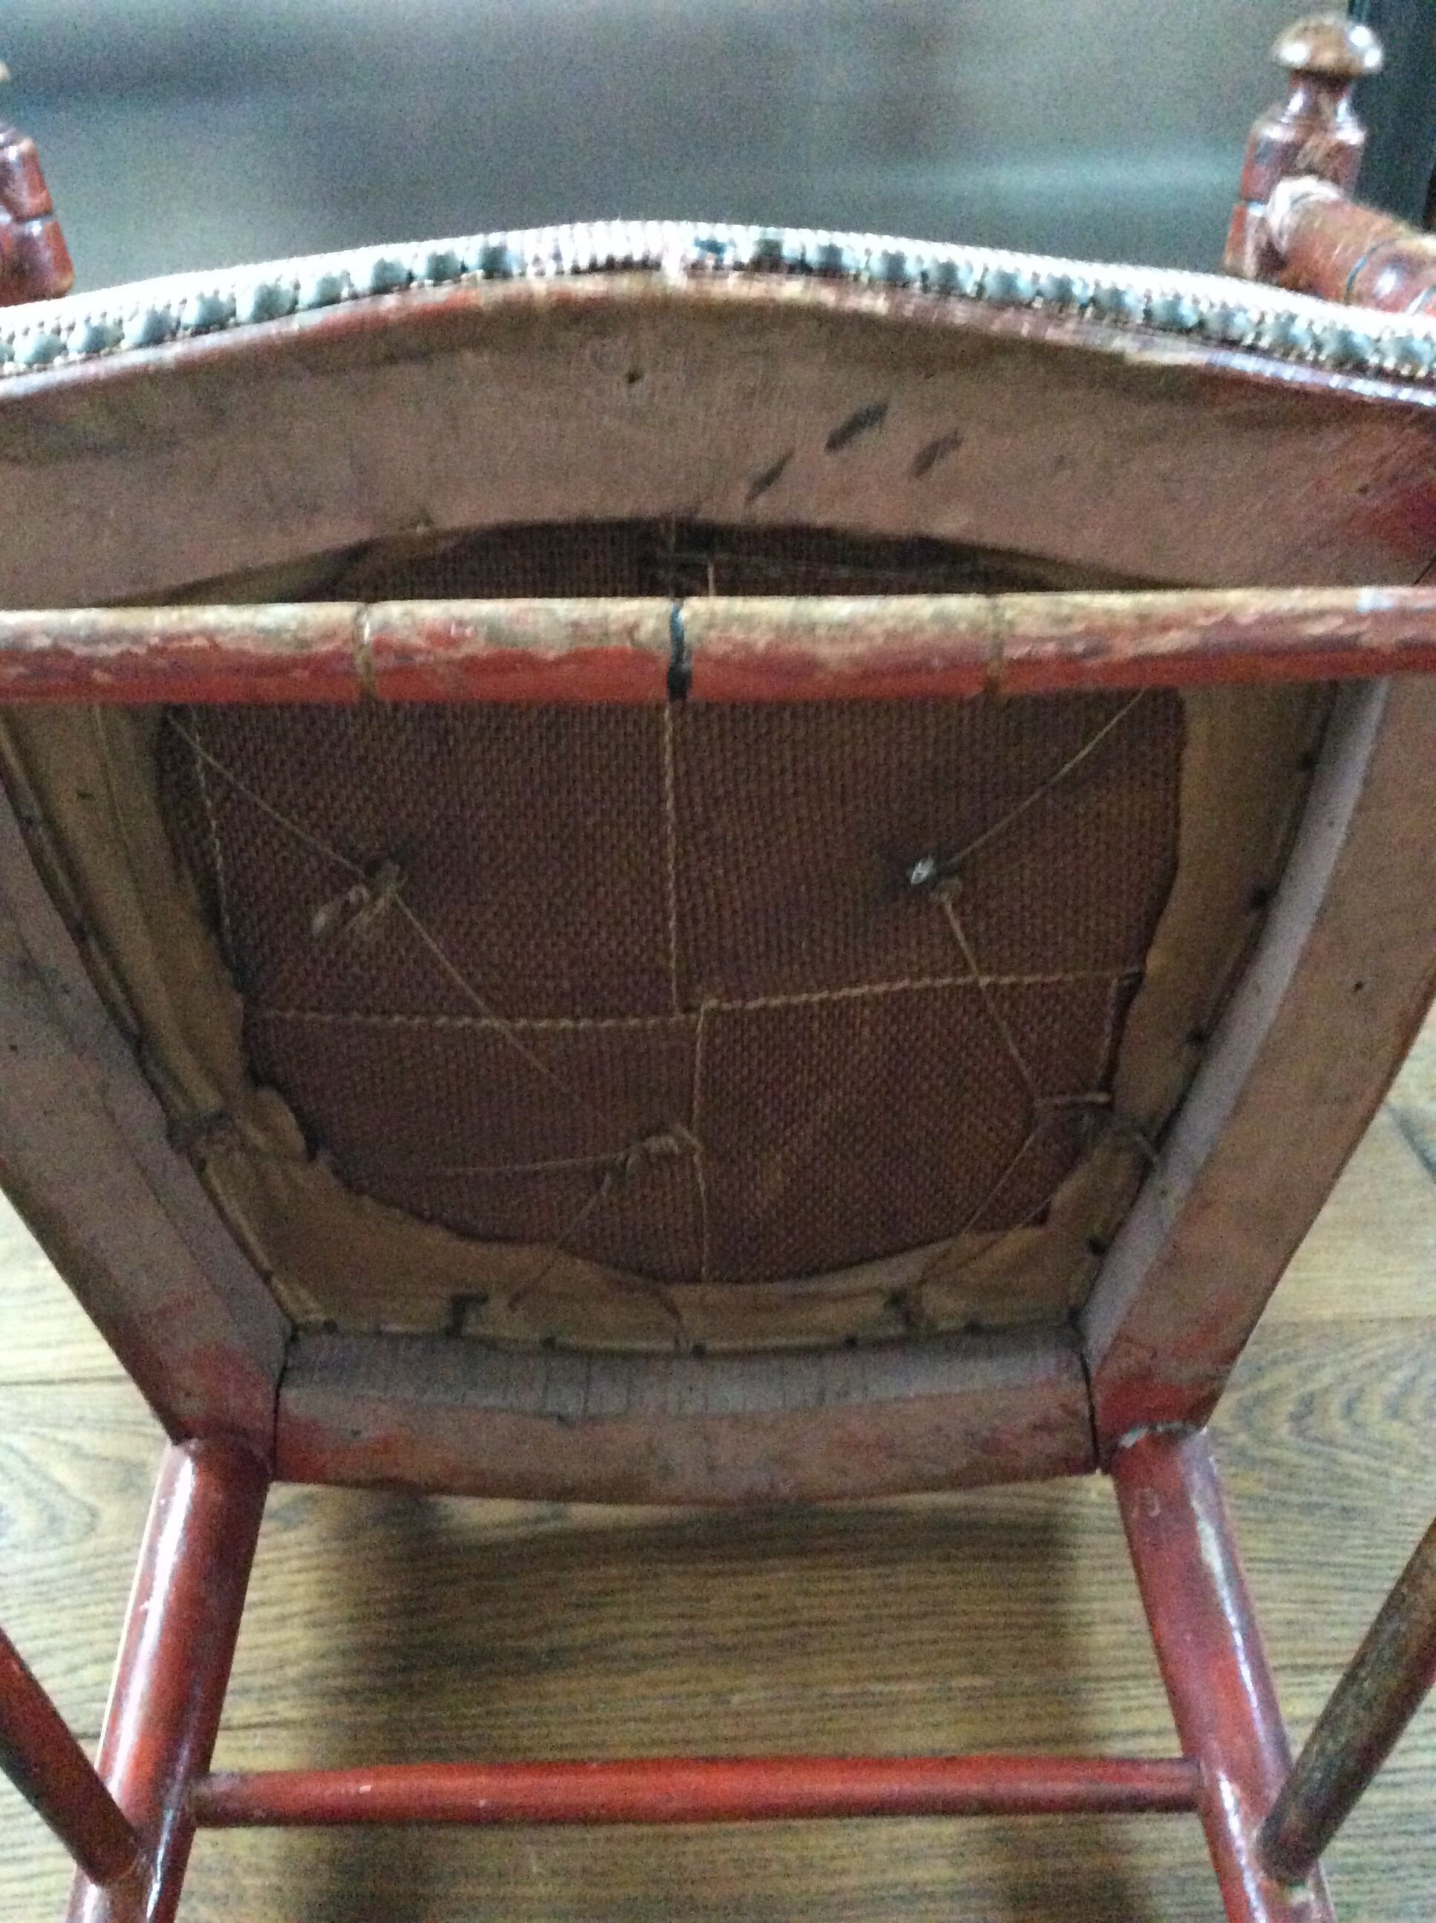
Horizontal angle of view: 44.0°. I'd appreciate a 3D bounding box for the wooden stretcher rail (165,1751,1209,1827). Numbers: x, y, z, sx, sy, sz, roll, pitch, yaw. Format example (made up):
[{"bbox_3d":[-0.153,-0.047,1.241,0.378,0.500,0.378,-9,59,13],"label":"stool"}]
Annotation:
[{"bbox_3d":[-0.007,0.273,0.585,0.334,0.020,0.020,-1,31,0],"label":"wooden stretcher rail"}]

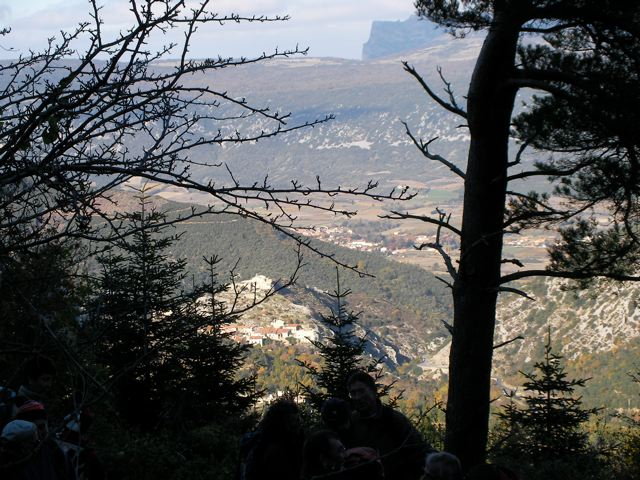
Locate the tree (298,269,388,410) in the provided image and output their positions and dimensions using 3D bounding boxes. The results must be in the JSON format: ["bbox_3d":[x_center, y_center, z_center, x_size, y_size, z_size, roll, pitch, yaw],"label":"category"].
[{"bbox_3d":[0.190,0.920,13.000,0.820,1.400,0.820,0,7,0],"label":"tree"}]

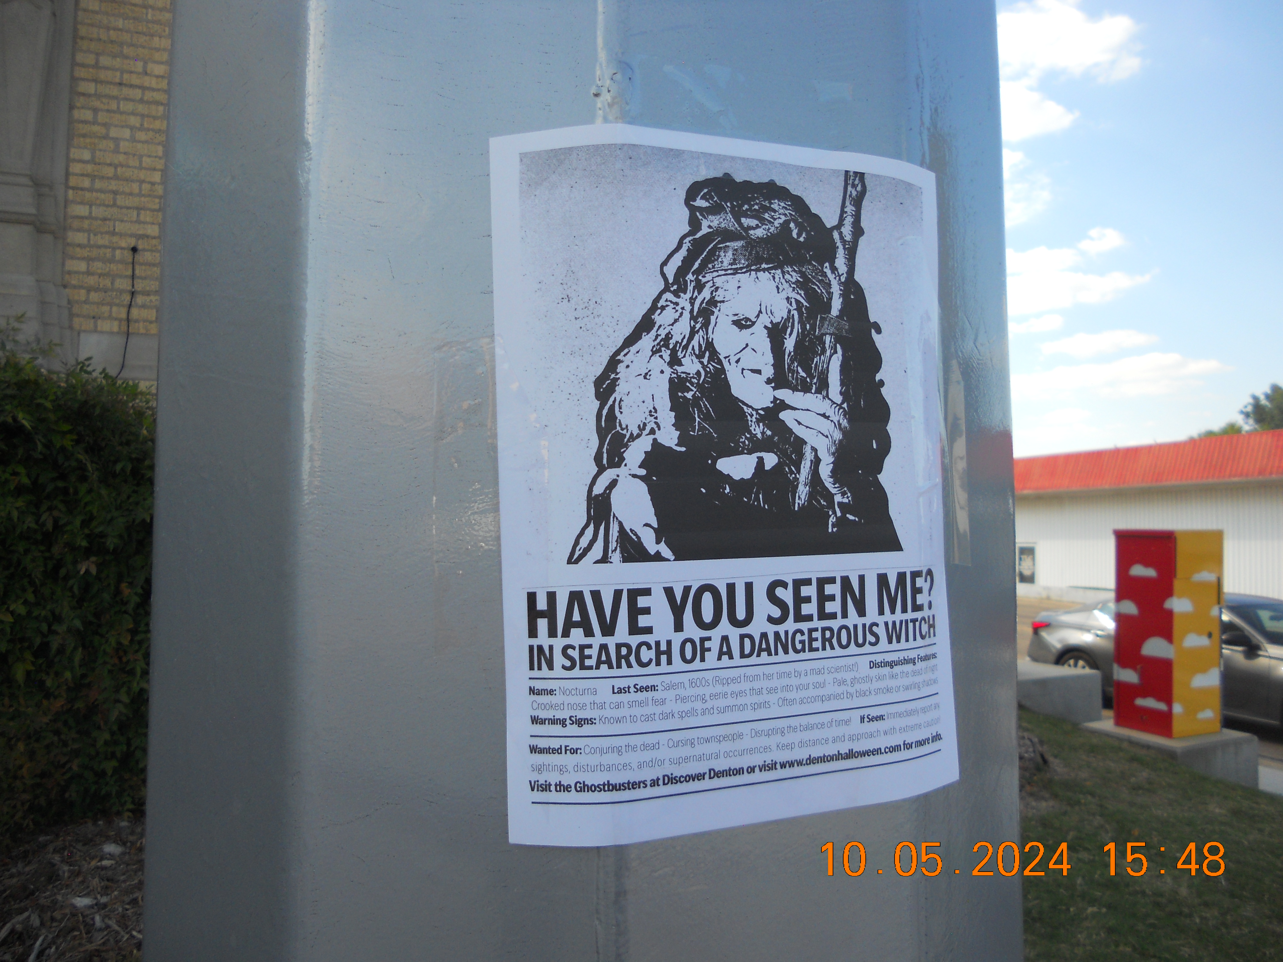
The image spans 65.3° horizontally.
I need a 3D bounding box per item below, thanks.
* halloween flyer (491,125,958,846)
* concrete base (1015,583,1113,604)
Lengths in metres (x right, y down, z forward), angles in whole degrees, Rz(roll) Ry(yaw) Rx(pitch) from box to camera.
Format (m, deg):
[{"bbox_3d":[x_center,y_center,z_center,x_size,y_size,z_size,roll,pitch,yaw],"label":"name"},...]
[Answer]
[{"bbox_3d":[0.046,-0.001,0.417,0.208,0.280,0.023,-1,-1,-19],"label":"halloween flyer"},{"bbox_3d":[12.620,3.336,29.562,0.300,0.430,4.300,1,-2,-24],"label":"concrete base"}]

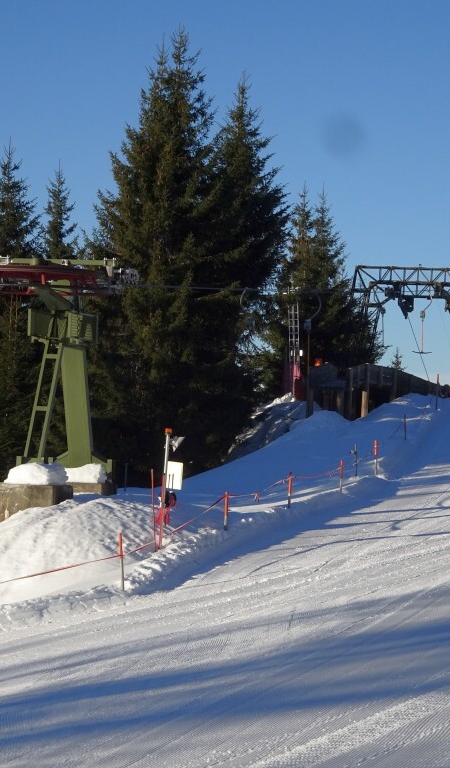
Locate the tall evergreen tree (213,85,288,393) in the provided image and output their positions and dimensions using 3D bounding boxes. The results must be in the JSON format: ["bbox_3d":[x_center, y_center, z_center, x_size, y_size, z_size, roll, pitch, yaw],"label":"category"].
[{"bbox_3d":[0.737,-4.874,83.000,3.800,12.200,3.800,1,-1,0],"label":"tall evergreen tree"}]

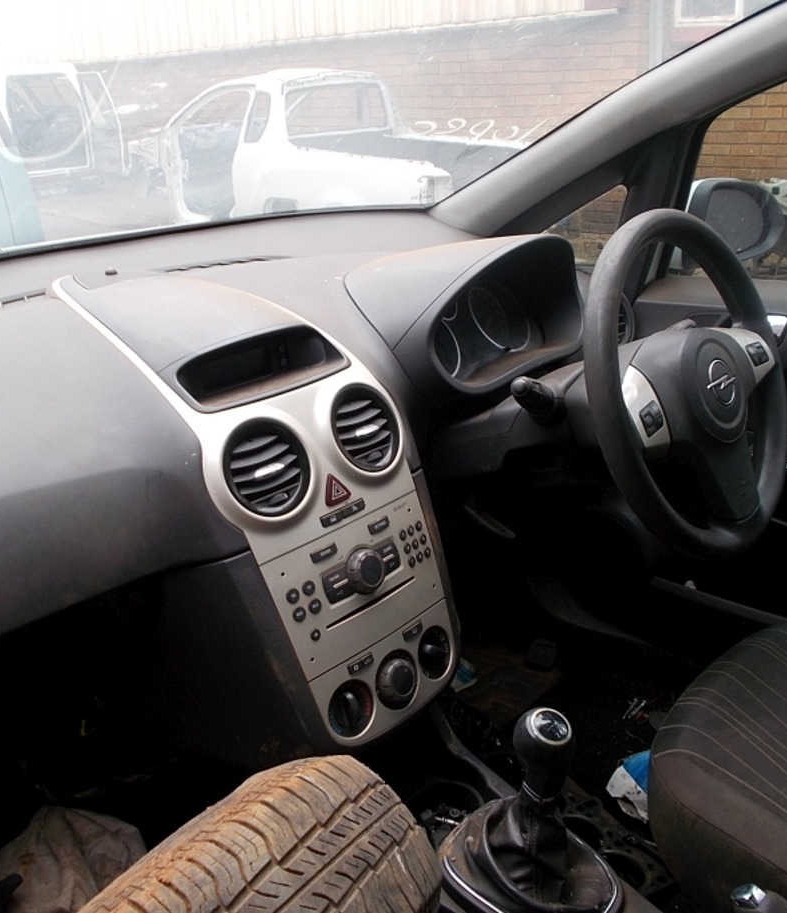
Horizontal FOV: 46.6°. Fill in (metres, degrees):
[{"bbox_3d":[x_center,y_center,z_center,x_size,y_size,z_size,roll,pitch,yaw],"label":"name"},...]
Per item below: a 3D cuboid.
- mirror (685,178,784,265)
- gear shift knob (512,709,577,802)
[{"bbox_3d":[0.513,-0.363,1.420,0.200,0.135,0.105,-19,26,-35],"label":"mirror"},{"bbox_3d":[0.130,0.256,0.785,0.052,0.083,0.052,3,27,-2],"label":"gear shift knob"}]

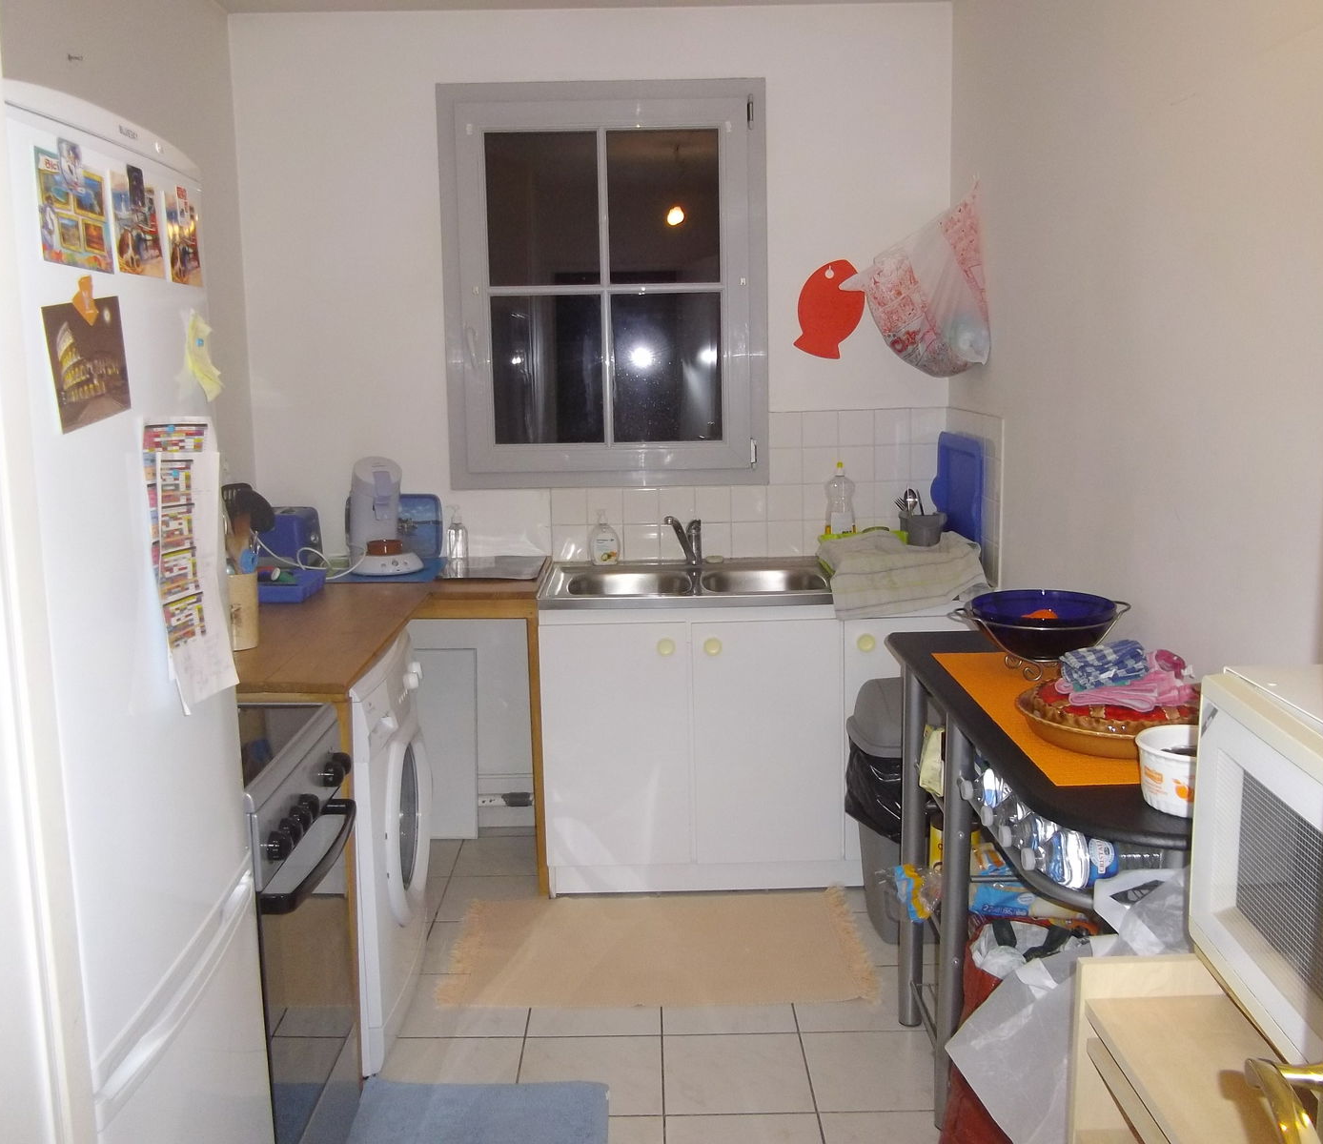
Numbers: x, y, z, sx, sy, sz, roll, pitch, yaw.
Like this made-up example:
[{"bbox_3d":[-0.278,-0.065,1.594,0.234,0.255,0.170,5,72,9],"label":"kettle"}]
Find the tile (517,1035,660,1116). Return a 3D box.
[{"bbox_3d":[-0.144,1.037,2.471,0.299,0.010,0.299,-1,8,-1],"label":"tile"}]

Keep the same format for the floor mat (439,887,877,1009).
[{"bbox_3d":[-0.005,0.951,3.054,1.030,0.010,0.605,-1,8,-1],"label":"floor mat"}]

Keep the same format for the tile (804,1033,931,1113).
[{"bbox_3d":[0.446,1.025,2.443,0.296,0.010,0.296,-1,9,-1],"label":"tile"}]

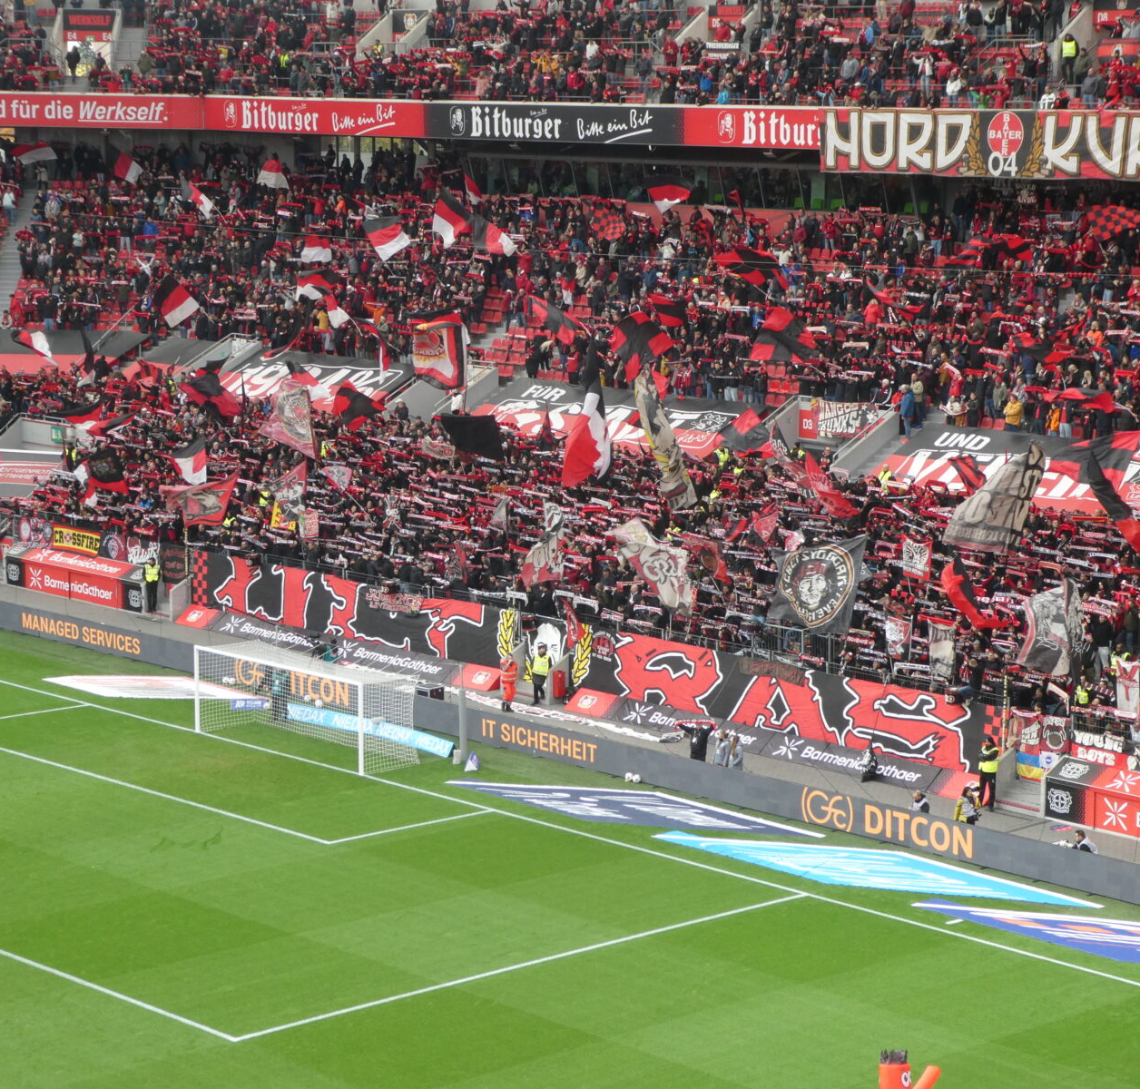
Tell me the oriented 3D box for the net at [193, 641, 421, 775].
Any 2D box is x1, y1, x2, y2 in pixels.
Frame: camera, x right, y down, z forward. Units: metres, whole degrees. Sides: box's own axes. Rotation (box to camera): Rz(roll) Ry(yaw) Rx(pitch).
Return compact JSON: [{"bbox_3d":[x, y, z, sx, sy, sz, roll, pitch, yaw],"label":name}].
[{"bbox_3d":[-7.404,4.496,82.703,2.350,2.520,7.500,-7,11,-43],"label":"net"}]

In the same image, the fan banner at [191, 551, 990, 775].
[{"bbox_3d":[-1.026,3.060,89.310,0.300,1.900,35.100,-7,11,-43],"label":"fan banner"}]

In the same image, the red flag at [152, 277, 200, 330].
[{"bbox_3d":[-16.561,-10.175,123.353,1.573,1.811,0.400,-39,1,11],"label":"red flag"}]

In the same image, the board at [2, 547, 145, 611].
[{"bbox_3d":[-17.960,1.202,107.422,0.600,1.400,9.200,-7,11,-43],"label":"board"}]

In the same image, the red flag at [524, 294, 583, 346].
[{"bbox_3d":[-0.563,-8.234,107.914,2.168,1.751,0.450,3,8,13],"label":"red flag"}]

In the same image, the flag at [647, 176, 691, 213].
[{"bbox_3d":[3.914,-13.799,115.779,1.800,1.400,0.400,1,8,2],"label":"flag"}]

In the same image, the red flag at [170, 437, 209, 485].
[{"bbox_3d":[-13.940,-3.075,107.548,1.450,1.800,0.400,-1,8,-7],"label":"red flag"}]

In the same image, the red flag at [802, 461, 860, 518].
[{"bbox_3d":[7.980,-1.748,89.616,1.731,1.800,0.500,3,8,17],"label":"red flag"}]

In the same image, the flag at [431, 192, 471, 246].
[{"bbox_3d":[-4.828,-13.282,119.576,1.663,2.310,0.500,2,8,12],"label":"flag"}]

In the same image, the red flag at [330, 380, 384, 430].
[{"bbox_3d":[-7.798,-5.095,107.650,1.913,1.830,0.450,2,8,10],"label":"red flag"}]

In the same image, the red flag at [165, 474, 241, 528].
[{"bbox_3d":[-12.958,-1.577,103.357,2.550,1.950,0.450,-1,8,-7],"label":"red flag"}]

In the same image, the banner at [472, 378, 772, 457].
[{"bbox_3d":[1.351,-4.498,103.329,12.600,0.300,3.600,9,37,46],"label":"banner"}]

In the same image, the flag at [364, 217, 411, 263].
[{"bbox_3d":[-7.434,-12.483,119.895,1.668,1.621,0.400,-20,4,13],"label":"flag"}]

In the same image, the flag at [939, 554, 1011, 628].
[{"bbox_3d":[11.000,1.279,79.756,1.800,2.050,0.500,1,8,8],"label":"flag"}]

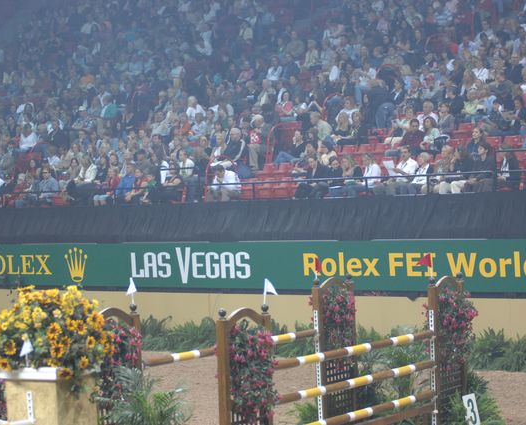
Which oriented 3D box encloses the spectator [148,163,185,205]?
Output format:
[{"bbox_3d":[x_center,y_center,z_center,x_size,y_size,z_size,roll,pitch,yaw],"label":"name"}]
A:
[{"bbox_3d":[-2.136,-0.509,41.705,0.780,1.220,0.480,-3,1,-44],"label":"spectator"}]

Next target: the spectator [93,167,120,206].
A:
[{"bbox_3d":[-3.802,-0.517,45.618,0.470,1.170,0.780,-2,1,43],"label":"spectator"}]

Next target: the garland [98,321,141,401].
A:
[{"bbox_3d":[-1.462,1.502,18.800,0.190,0.830,0.640,-2,1,31],"label":"garland"}]

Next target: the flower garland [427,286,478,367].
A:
[{"bbox_3d":[2.572,1.547,25.300,0.360,1.050,0.780,-2,1,36],"label":"flower garland"}]

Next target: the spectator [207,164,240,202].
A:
[{"bbox_3d":[-0.876,-0.525,42.568,0.550,1.120,0.820,-2,1,37],"label":"spectator"}]

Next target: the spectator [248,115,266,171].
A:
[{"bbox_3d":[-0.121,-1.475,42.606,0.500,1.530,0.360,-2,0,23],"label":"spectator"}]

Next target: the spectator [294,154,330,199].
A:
[{"bbox_3d":[1.036,-0.603,39.005,0.800,1.200,0.520,-3,1,-44],"label":"spectator"}]

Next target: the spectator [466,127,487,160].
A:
[{"bbox_3d":[4.322,-1.127,38.312,0.780,1.240,0.500,-4,1,-42],"label":"spectator"}]

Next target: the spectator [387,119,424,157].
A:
[{"bbox_3d":[2.998,-1.352,39.205,0.520,1.250,0.780,-2,1,37],"label":"spectator"}]

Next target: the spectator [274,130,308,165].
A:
[{"bbox_3d":[0.659,-1.235,41.705,0.880,1.200,0.500,-2,1,-38],"label":"spectator"}]

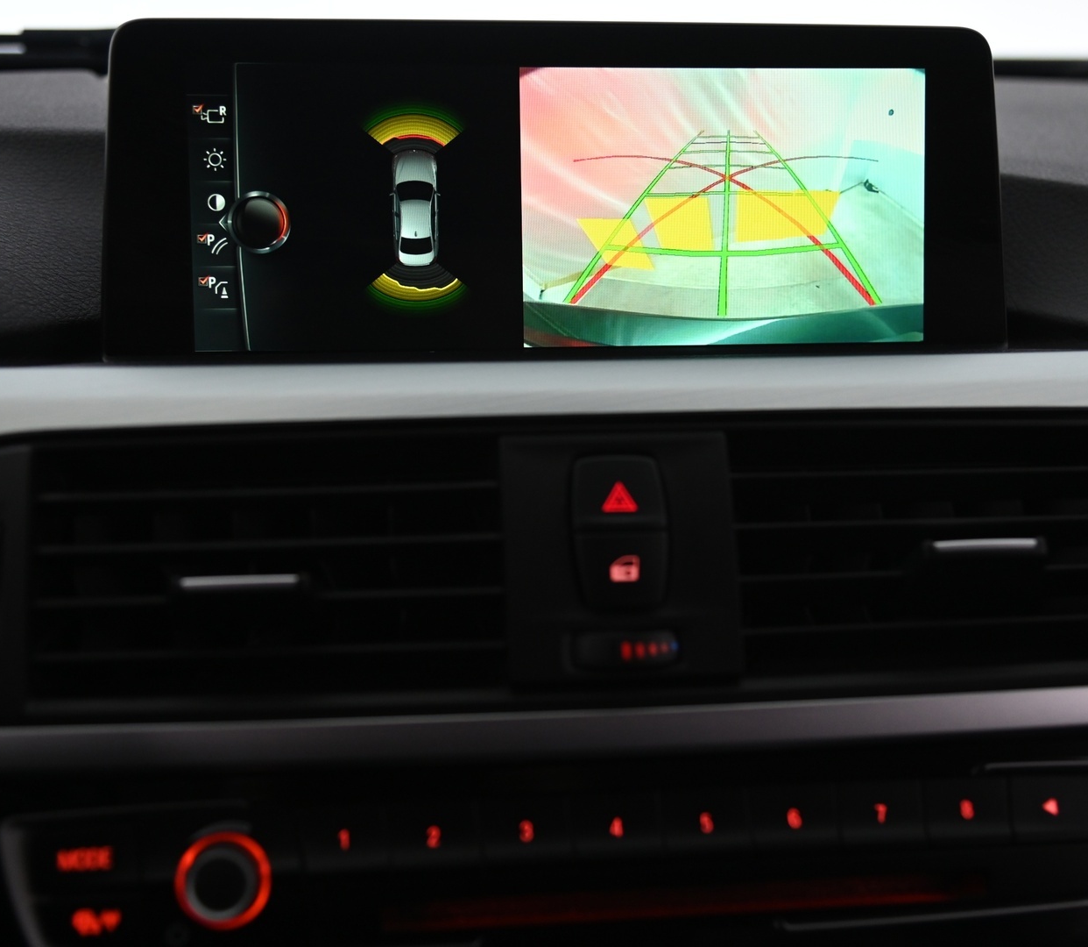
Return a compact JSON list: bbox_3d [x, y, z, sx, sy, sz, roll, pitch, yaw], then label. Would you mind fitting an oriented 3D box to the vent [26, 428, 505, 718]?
[{"bbox_3d":[-0.066,0.025,0.417,0.107,0.064,0.035,-1,-11,-7],"label":"vent"}]

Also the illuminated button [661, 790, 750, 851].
[{"bbox_3d":[0.036,0.079,0.393,0.019,0.013,0.008,-1,-16,-7],"label":"illuminated button"}]

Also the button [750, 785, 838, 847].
[{"bbox_3d":[0.056,0.078,0.395,0.019,0.013,0.008,-1,-16,-7],"label":"button"}]

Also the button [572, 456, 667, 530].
[{"bbox_3d":[0.018,0.005,0.416,0.022,0.018,0.008,-1,-11,-7],"label":"button"}]

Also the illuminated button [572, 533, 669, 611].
[{"bbox_3d":[0.018,0.023,0.412,0.021,0.017,0.008,-1,-11,-7],"label":"illuminated button"}]

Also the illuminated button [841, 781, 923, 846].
[{"bbox_3d":[0.076,0.078,0.398,0.019,0.013,0.008,-1,-16,-7],"label":"illuminated button"}]

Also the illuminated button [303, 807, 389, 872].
[{"bbox_3d":[-0.044,0.081,0.383,0.018,0.013,0.008,-1,-16,-7],"label":"illuminated button"}]

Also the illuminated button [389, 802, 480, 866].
[{"bbox_3d":[-0.025,0.080,0.385,0.020,0.013,0.008,-1,-16,-7],"label":"illuminated button"}]

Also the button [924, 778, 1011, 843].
[{"bbox_3d":[0.097,0.078,0.400,0.019,0.014,0.008,-1,-16,-7],"label":"button"}]

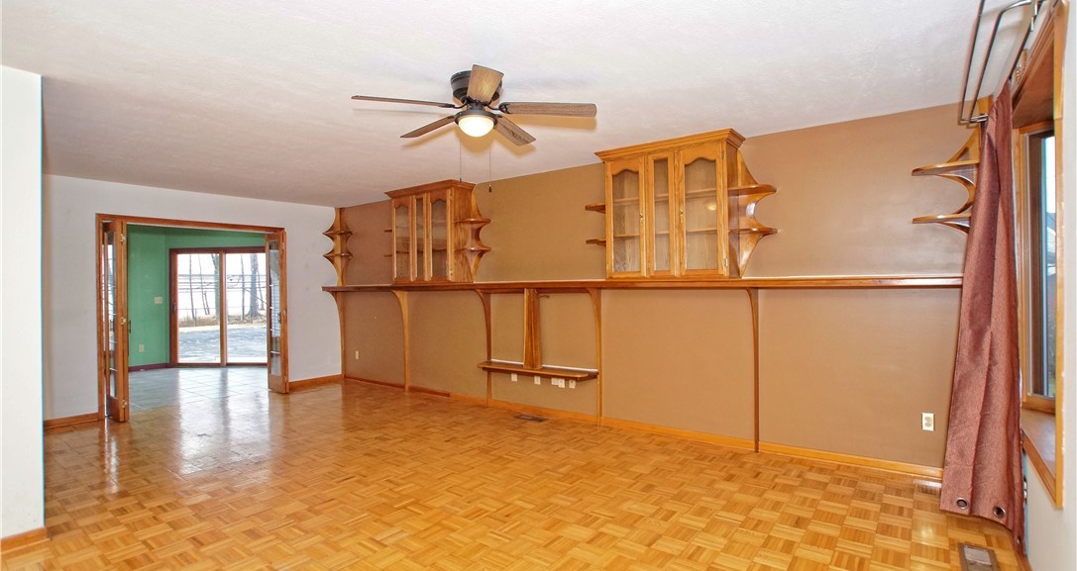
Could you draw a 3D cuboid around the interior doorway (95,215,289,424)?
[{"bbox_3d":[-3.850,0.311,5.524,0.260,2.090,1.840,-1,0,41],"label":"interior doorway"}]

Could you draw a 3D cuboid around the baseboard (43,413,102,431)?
[{"bbox_3d":[-4.609,1.325,4.720,0.020,0.080,0.428,-1,0,41],"label":"baseboard"}]

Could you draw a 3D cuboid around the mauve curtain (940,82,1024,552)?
[{"bbox_3d":[2.247,0.153,2.455,0.240,2.180,0.420,-1,0,36],"label":"mauve curtain"}]

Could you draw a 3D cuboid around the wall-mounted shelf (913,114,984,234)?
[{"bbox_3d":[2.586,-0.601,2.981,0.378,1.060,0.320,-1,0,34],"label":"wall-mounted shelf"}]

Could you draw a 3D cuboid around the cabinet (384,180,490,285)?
[{"bbox_3d":[-1.353,-0.557,5.658,1.706,1.110,0.370,-1,0,34],"label":"cabinet"}]

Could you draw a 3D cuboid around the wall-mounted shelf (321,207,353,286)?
[{"bbox_3d":[-2.816,-0.537,6.709,0.300,1.120,0.290,-1,0,34],"label":"wall-mounted shelf"}]

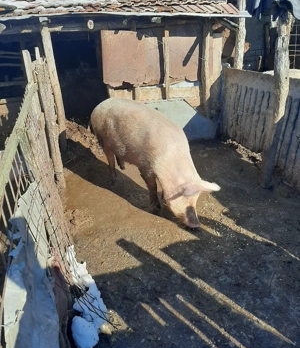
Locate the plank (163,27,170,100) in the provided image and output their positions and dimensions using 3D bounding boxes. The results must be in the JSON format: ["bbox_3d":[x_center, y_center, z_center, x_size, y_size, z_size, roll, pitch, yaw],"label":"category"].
[{"bbox_3d":[0.278,-1.844,5.324,0.080,1.190,0.070,-1,21,0],"label":"plank"}]

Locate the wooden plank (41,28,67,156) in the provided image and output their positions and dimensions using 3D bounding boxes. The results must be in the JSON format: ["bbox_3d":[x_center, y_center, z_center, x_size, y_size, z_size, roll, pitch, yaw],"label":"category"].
[{"bbox_3d":[-1.477,-1.256,4.913,0.120,1.930,0.110,-3,21,1],"label":"wooden plank"}]

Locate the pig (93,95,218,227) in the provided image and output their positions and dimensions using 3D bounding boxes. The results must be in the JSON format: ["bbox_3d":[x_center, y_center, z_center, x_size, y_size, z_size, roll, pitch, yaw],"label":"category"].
[{"bbox_3d":[-0.044,-0.240,3.497,0.540,1.010,1.750,-16,26,-33],"label":"pig"}]

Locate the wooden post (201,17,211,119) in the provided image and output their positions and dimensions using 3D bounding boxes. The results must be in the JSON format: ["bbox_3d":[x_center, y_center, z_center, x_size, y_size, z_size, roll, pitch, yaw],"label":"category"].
[{"bbox_3d":[0.962,-1.758,5.384,0.130,1.630,0.120,-3,21,1],"label":"wooden post"}]

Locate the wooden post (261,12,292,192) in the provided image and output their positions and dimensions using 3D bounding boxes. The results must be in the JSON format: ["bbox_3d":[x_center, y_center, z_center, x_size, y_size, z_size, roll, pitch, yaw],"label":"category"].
[{"bbox_3d":[1.392,-0.737,3.495,0.170,1.880,0.160,-2,21,0],"label":"wooden post"}]

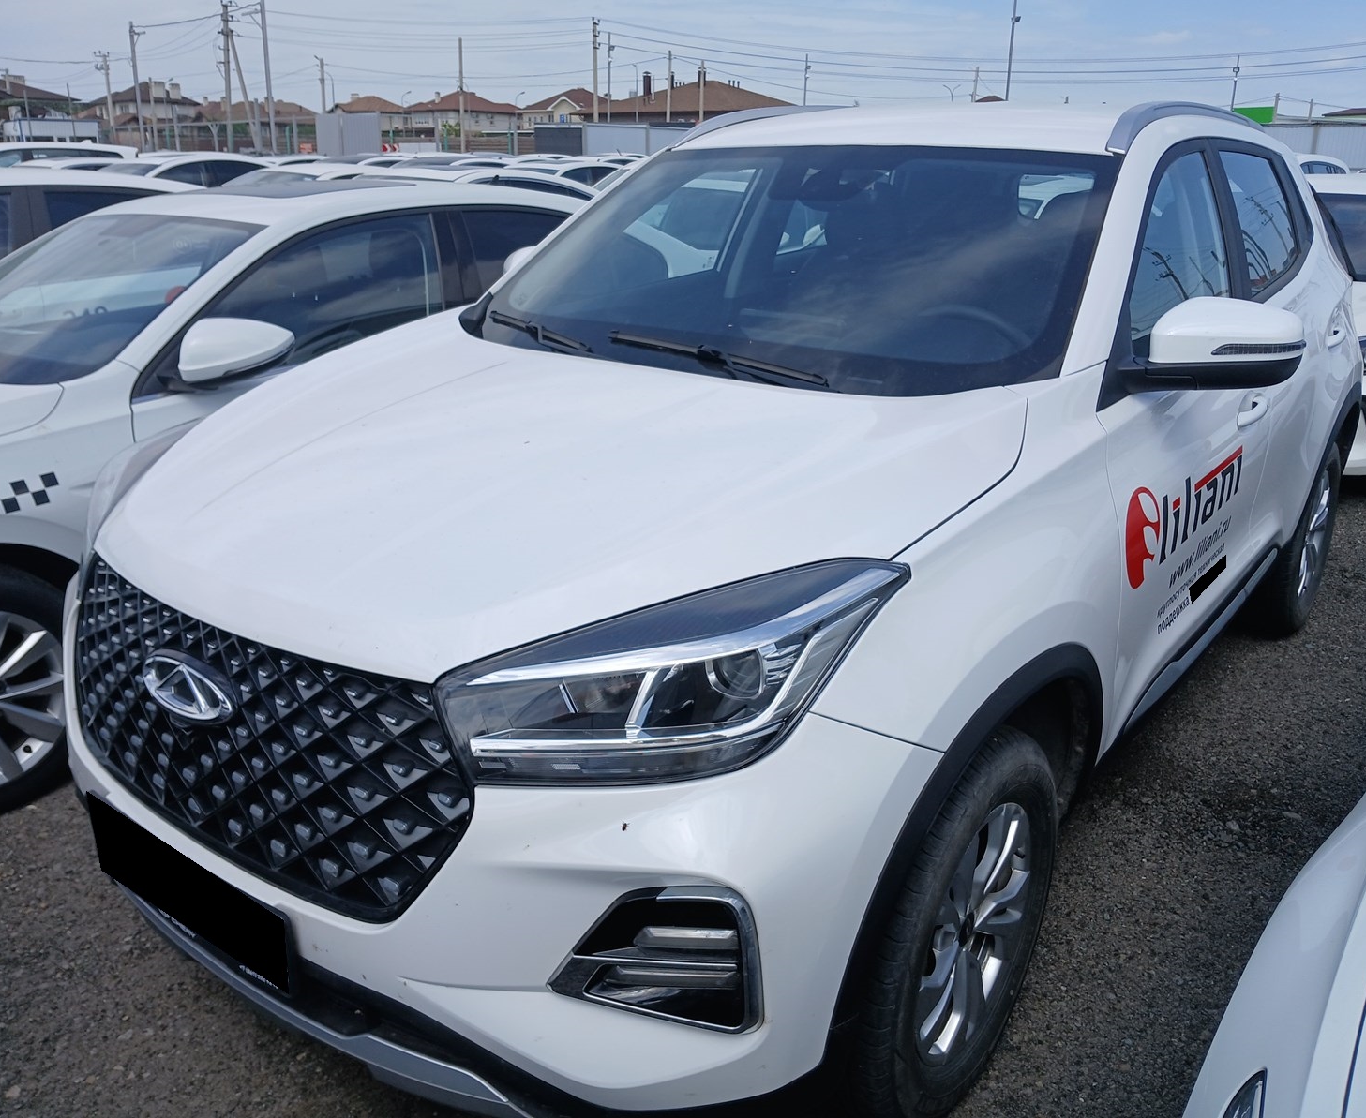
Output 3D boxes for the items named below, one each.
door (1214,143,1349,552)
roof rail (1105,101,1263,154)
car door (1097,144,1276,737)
[{"bbox_3d":[1.619,-0.568,3.111,0.295,1.100,1.000,15,25,35],"label":"door"},{"bbox_3d":[1.326,-1.101,2.871,0.105,0.130,1.620,15,25,35],"label":"roof rail"},{"bbox_3d":[1.007,-0.290,2.385,0.295,1.120,1.100,15,25,35],"label":"car door"}]

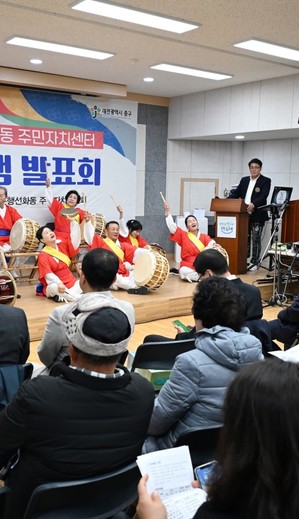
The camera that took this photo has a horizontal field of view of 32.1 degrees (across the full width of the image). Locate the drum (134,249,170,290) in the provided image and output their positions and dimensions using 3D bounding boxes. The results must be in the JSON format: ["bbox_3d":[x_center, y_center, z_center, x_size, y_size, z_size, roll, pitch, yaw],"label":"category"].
[{"bbox_3d":[0.031,0.131,6.470,0.250,0.450,0.450,12,0,-36],"label":"drum"}]

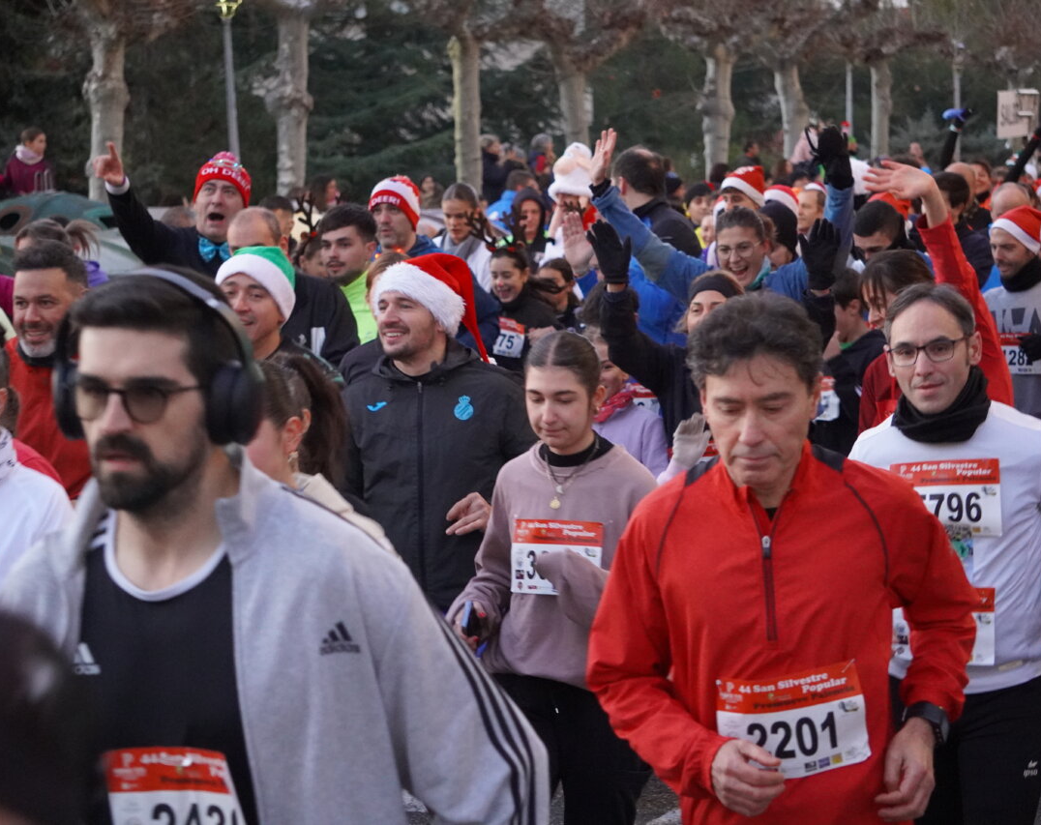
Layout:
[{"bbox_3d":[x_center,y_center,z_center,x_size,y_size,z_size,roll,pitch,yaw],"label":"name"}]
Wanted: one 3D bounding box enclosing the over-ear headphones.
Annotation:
[{"bbox_3d":[-0.396,-0.061,3.070,0.205,0.190,0.090,2,6,18],"label":"over-ear headphones"}]

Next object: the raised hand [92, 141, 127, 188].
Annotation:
[{"bbox_3d":[-1.241,-0.747,8.500,0.110,0.150,0.090,-10,8,6],"label":"raised hand"}]

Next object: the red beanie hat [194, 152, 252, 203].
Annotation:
[{"bbox_3d":[-0.920,-0.729,8.750,0.180,0.180,0.210,6,-1,5],"label":"red beanie hat"}]

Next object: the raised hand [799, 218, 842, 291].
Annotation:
[{"bbox_3d":[0.799,-0.422,7.500,0.110,0.195,0.075,0,3,6],"label":"raised hand"}]

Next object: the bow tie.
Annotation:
[{"bbox_3d":[-0.922,-0.496,8.600,0.115,0.075,0.035,5,6,5],"label":"bow tie"}]

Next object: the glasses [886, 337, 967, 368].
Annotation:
[{"bbox_3d":[0.787,-0.116,5.420,0.138,0.045,0.140,-4,6,26],"label":"glasses"}]

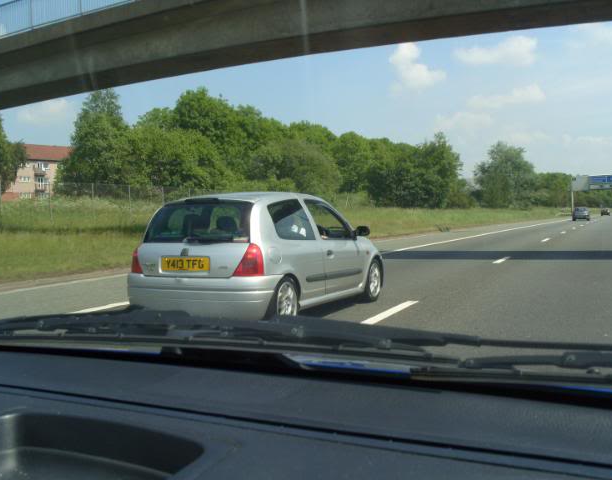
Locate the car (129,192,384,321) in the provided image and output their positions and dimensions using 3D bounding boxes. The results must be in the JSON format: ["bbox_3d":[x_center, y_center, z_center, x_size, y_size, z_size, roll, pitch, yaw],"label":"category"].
[{"bbox_3d":[-0.330,0.140,7.500,1.660,1.420,3.780,0,2,25],"label":"car"}]

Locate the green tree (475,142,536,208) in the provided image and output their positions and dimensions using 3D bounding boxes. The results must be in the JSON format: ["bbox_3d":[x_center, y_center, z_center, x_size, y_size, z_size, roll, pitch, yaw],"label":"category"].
[{"bbox_3d":[42.237,-13.655,137.000,13.000,14.000,13.000,-1,2,26],"label":"green tree"}]

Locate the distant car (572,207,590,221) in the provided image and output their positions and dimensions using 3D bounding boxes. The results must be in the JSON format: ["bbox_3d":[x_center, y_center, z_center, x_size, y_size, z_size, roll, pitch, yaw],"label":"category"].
[{"bbox_3d":[30.261,-2.875,71.000,1.750,1.470,4.200,-1,2,26],"label":"distant car"}]

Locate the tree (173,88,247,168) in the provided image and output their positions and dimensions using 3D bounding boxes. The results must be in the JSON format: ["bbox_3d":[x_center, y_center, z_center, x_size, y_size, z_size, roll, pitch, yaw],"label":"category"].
[{"bbox_3d":[-8.649,-8.022,58.000,7.500,11.000,7.500,-1,2,26],"label":"tree"}]

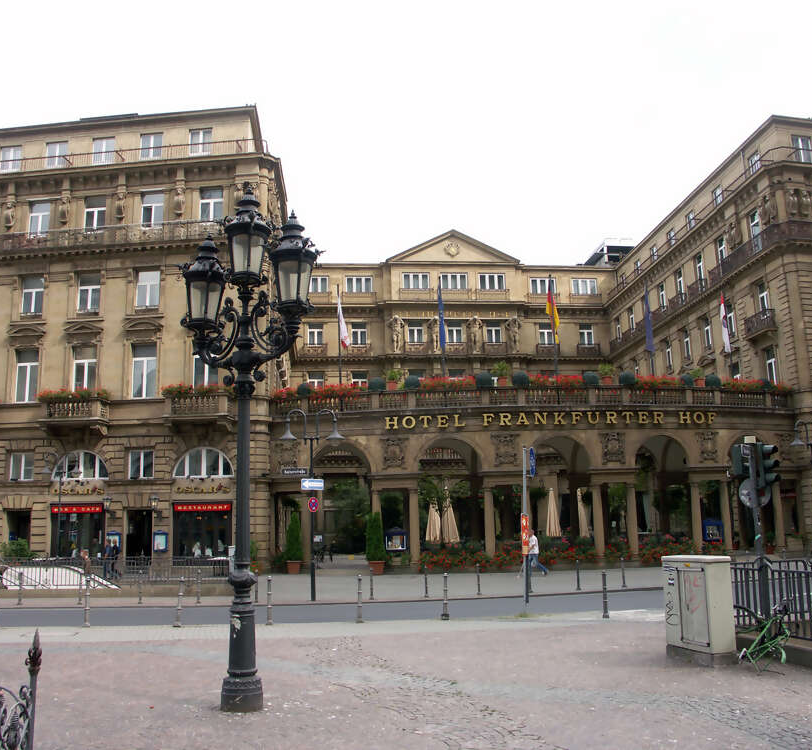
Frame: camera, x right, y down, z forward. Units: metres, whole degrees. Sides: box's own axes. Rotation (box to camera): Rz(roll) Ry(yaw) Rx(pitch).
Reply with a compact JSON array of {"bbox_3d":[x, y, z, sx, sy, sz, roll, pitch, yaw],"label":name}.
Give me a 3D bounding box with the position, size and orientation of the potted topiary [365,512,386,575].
[{"bbox_3d":[-1.222,6.928,33.301,0.820,2.530,0.820,-1,-10,0],"label":"potted topiary"}]

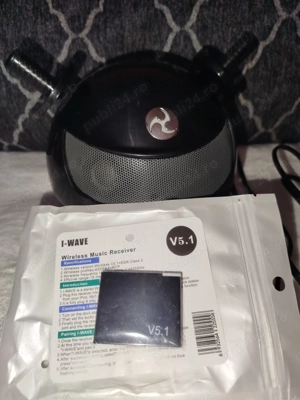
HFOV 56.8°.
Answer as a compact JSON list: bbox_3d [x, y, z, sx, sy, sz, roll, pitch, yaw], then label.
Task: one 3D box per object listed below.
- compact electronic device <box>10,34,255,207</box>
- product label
[{"bbox_3d":[-0.014,-0.050,0.232,0.205,0.160,0.128,-3,24,-4],"label":"compact electronic device"},{"bbox_3d":[-0.009,0.050,0.151,0.088,0.006,0.077,-6,66,0],"label":"product label"}]

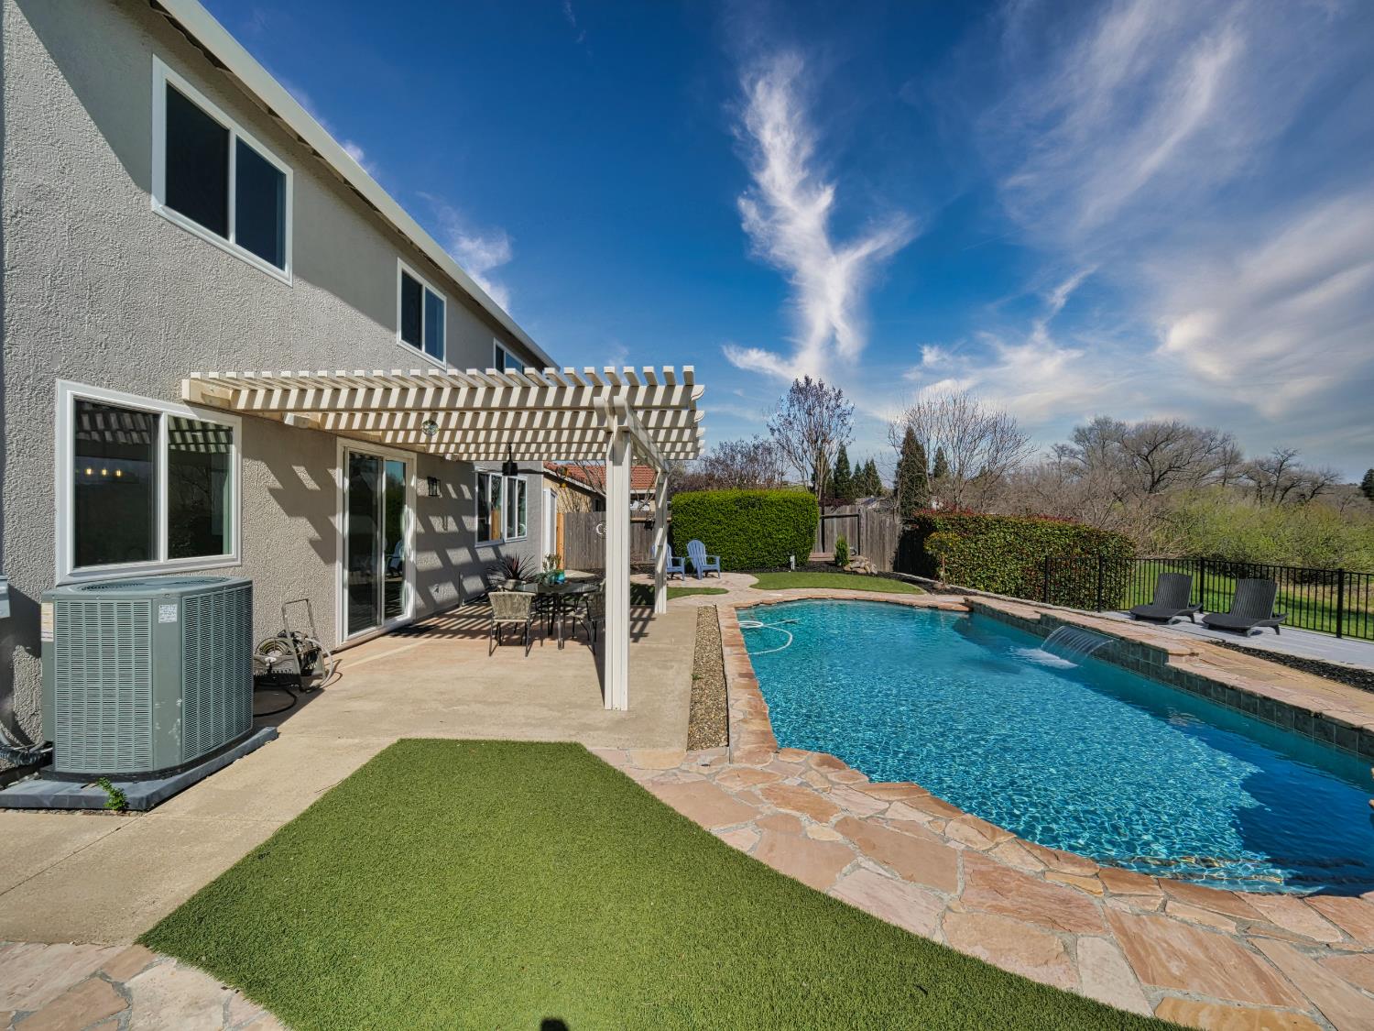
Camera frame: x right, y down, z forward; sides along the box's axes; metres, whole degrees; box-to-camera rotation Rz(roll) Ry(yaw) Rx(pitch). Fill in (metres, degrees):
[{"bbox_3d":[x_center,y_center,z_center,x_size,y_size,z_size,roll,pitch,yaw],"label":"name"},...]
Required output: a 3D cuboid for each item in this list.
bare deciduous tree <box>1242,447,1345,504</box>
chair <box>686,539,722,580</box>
[{"bbox_3d":[49.089,-1.150,44.989,5.800,8.566,5.800,0,0,-42],"label":"bare deciduous tree"},{"bbox_3d":[0.402,1.112,14.099,0.740,0.950,0.850,0,0,-35],"label":"chair"}]

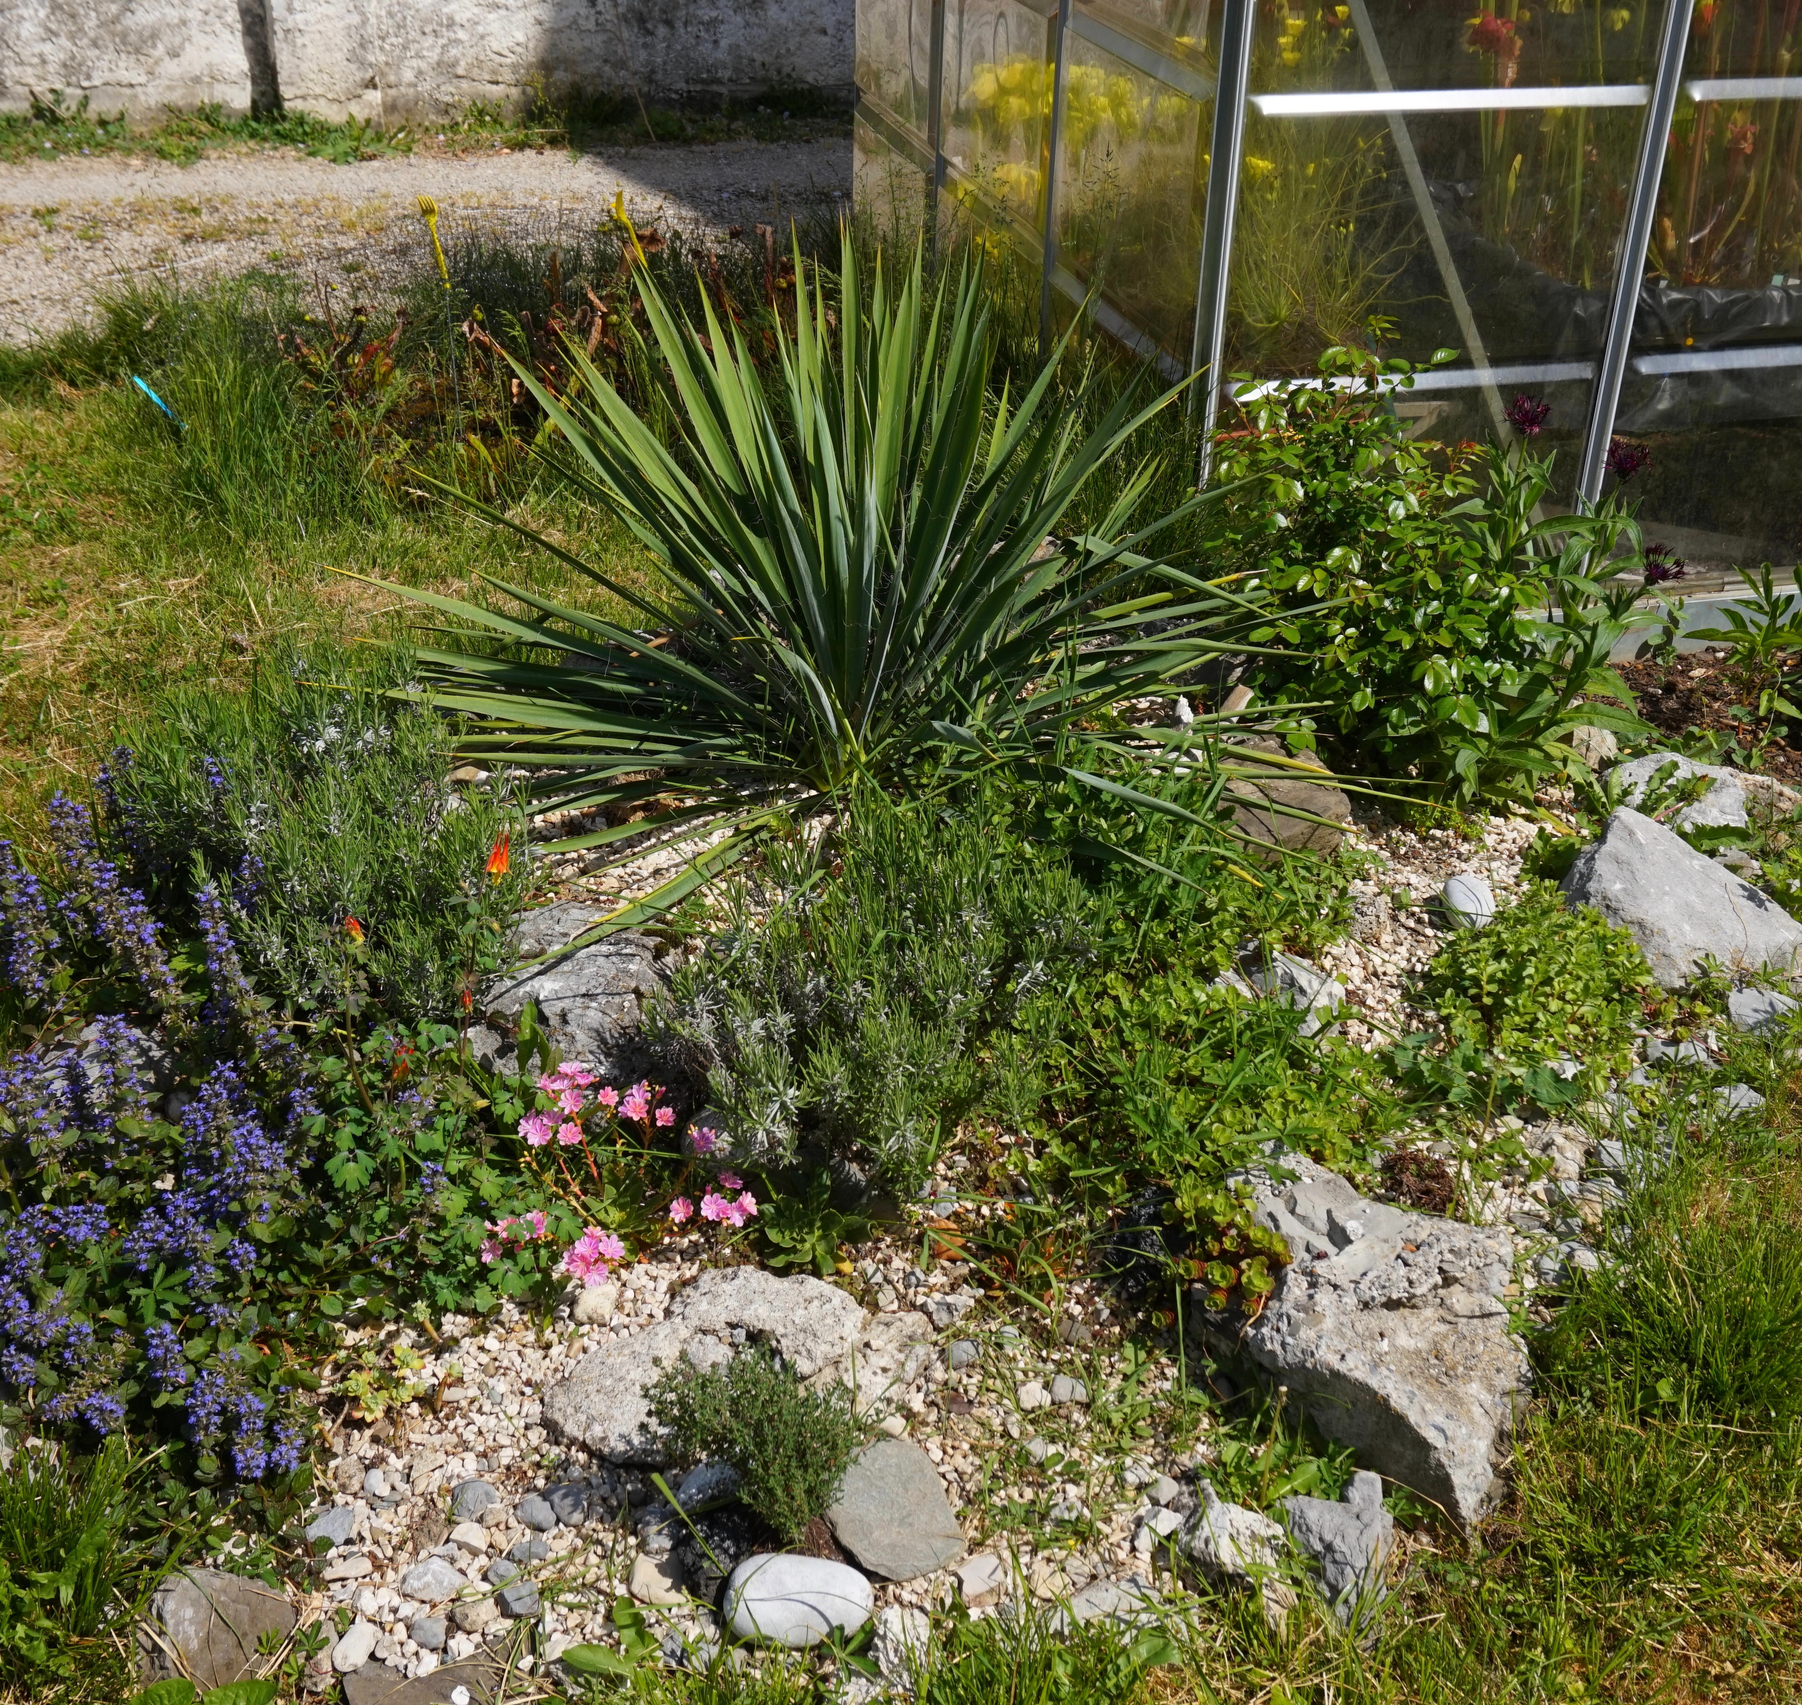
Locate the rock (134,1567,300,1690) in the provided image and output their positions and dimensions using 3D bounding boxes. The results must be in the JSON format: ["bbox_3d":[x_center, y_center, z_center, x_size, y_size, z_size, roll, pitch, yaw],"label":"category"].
[{"bbox_3d":[-0.557,0.634,1.803,0.130,0.075,0.100,1,30,0],"label":"rock"}]

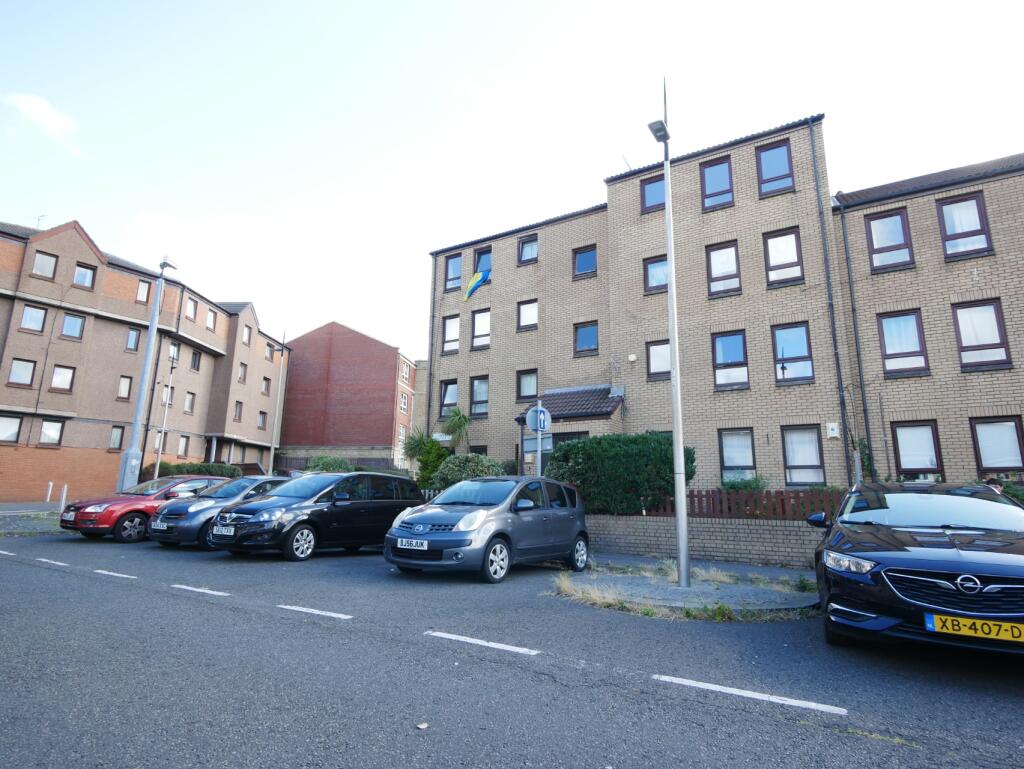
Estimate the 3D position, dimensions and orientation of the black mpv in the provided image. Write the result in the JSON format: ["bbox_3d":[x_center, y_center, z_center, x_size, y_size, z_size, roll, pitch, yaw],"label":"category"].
[{"bbox_3d":[-3.593,2.585,10.726,1.861,1.635,4.467,-6,-16,30],"label":"black mpv"}]

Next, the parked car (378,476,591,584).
[{"bbox_3d":[-0.196,2.243,8.614,1.750,1.550,4.083,-6,-16,32],"label":"parked car"}]

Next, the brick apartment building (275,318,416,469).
[{"bbox_3d":[-15.334,2.290,49.245,12.200,14.450,7.500,-1,-12,9],"label":"brick apartment building"}]

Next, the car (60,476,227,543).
[{"bbox_3d":[-8.050,2.981,12.847,1.900,1.480,4.342,-6,-16,30],"label":"car"}]

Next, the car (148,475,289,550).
[{"bbox_3d":[-5.963,2.860,12.011,1.720,1.540,3.715,-6,-16,30],"label":"car"}]

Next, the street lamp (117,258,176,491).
[{"bbox_3d":[-12.044,-0.063,17.599,0.620,8.730,0.800,-8,-14,36],"label":"street lamp"}]

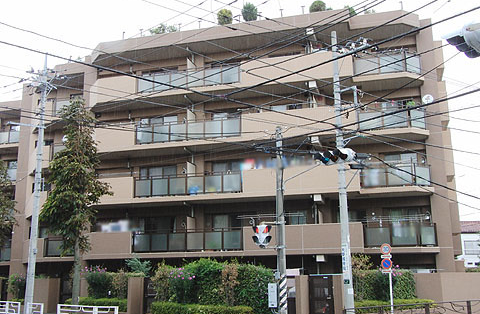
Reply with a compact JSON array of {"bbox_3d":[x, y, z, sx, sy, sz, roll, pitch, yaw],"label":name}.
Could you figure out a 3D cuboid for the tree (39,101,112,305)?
[{"bbox_3d":[-7.042,2.090,24.024,2.800,9.640,2.700,-1,-12,0],"label":"tree"}]

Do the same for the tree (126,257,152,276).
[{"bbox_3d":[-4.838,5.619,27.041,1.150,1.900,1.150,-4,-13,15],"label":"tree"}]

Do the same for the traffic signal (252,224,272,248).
[{"bbox_3d":[0.802,2.809,20.268,0.680,0.850,0.500,-1,-12,0],"label":"traffic signal"}]

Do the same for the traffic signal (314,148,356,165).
[{"bbox_3d":[3.267,-0.007,19.345,0.550,0.450,1.220,10,-17,-42],"label":"traffic signal"}]

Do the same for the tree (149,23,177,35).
[{"bbox_3d":[-4.446,-7.232,32.973,1.650,1.100,1.300,-4,-13,16],"label":"tree"}]

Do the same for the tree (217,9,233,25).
[{"bbox_3d":[-0.867,-7.715,31.942,0.880,1.250,0.880,-1,-12,0],"label":"tree"}]

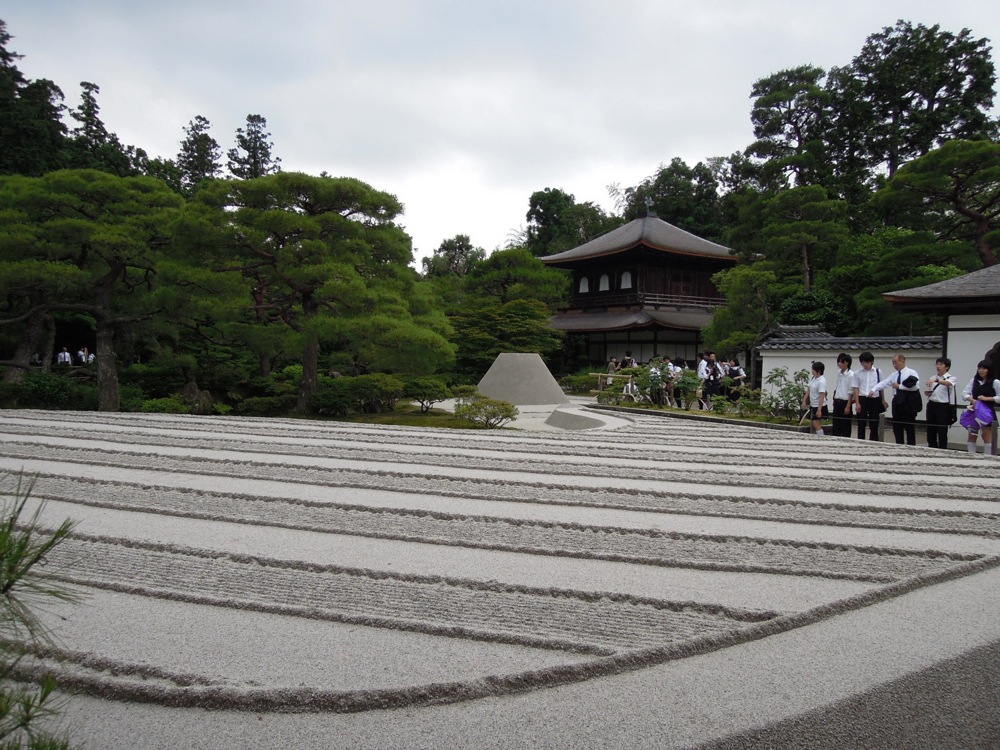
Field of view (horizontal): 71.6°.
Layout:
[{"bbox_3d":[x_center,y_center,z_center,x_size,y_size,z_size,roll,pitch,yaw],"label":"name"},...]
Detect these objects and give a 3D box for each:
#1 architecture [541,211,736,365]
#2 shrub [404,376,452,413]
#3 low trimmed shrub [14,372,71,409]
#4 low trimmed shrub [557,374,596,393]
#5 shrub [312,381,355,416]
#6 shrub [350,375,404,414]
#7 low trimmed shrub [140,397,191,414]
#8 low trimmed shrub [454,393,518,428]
[{"bbox_3d":[8.371,-4.497,39.880,9.300,9.889,9.500,0,2,-31],"label":"architecture"},{"bbox_3d":[-1.805,0.486,17.500,1.175,0.869,1.151,1,2,-6],"label":"shrub"},{"bbox_3d":[-11.218,0.417,17.000,1.427,0.928,1.324,0,2,-33],"label":"low trimmed shrub"},{"bbox_3d":[3.123,0.327,28.300,1.584,0.831,1.469,1,2,6],"label":"low trimmed shrub"},{"bbox_3d":[-3.867,0.546,16.100,0.946,0.811,0.927,1,2,-13],"label":"shrub"},{"bbox_3d":[-3.039,0.471,17.200,1.299,0.939,1.273,1,2,-10],"label":"shrub"},{"bbox_3d":[-7.697,0.727,16.000,1.164,0.448,1.020,0,2,-26],"label":"low trimmed shrub"},{"bbox_3d":[-0.278,0.732,14.300,1.280,0.720,1.188,1,2,-1],"label":"low trimmed shrub"}]

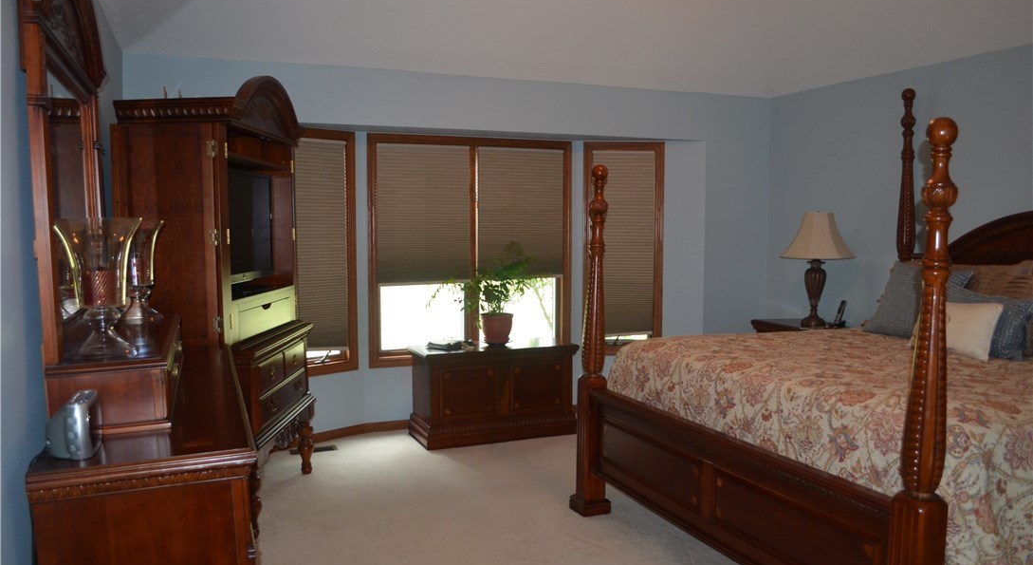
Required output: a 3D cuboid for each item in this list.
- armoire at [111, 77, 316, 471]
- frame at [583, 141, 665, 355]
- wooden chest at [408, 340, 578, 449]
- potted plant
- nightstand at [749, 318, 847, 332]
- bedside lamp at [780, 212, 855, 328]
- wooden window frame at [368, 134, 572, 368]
[{"bbox_3d":[-1.524,0.054,4.081,0.620,2.233,1.012,0,5,1],"label":"armoire"},{"bbox_3d":[0.841,-0.263,6.019,0.626,1.650,0.080,0,5,-4],"label":"frame"},{"bbox_3d":[-0.156,0.751,5.400,1.103,0.625,0.412,-2,5,-23],"label":"wooden chest"},{"bbox_3d":[-0.219,0.075,5.418,0.750,0.726,0.600,-2,5,-22],"label":"potted plant"},{"bbox_3d":[2.108,0.676,5.467,0.495,0.754,0.735,-2,5,-22],"label":"nightstand"},{"bbox_3d":[2.076,-0.091,5.365,0.523,0.795,0.523,-2,5,-22],"label":"bedside lamp"},{"bbox_3d":[-0.311,-0.239,5.712,1.587,1.650,0.080,-2,5,-22],"label":"wooden window frame"}]

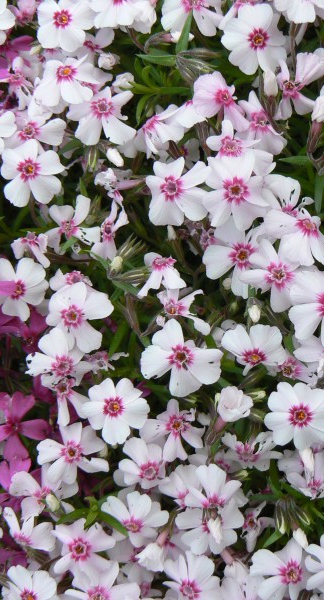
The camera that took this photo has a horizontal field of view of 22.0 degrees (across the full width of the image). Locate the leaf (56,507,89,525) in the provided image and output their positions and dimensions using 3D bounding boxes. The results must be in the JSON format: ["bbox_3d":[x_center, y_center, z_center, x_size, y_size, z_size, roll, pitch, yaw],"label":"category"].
[{"bbox_3d":[-0.029,0.069,0.266,0.011,0.002,0.004,-24,57,-11],"label":"leaf"}]

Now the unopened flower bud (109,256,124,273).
[{"bbox_3d":[-0.015,-0.012,0.270,0.004,0.006,0.004,18,34,-10],"label":"unopened flower bud"}]

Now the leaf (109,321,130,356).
[{"bbox_3d":[-0.015,0.013,0.290,0.003,0.013,0.002,24,11,-2],"label":"leaf"}]

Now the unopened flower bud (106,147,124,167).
[{"bbox_3d":[-0.016,-0.049,0.283,0.004,0.004,0.007,-36,80,3],"label":"unopened flower bud"}]

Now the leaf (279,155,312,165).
[{"bbox_3d":[0.046,-0.049,0.288,0.012,0.003,0.002,-3,9,-6],"label":"leaf"}]

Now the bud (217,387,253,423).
[{"bbox_3d":[0.023,0.033,0.260,0.011,0.011,0.011,15,54,-19],"label":"bud"}]

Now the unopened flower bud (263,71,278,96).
[{"bbox_3d":[0.036,-0.072,0.278,0.005,0.009,0.005,2,28,-1],"label":"unopened flower bud"}]

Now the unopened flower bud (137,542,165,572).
[{"bbox_3d":[-0.004,0.077,0.250,0.007,0.007,0.009,24,62,13],"label":"unopened flower bud"}]

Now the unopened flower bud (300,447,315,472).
[{"bbox_3d":[0.048,0.053,0.275,0.003,0.003,0.008,-14,52,7],"label":"unopened flower bud"}]

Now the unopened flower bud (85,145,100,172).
[{"bbox_3d":[-0.023,-0.047,0.275,0.004,0.004,0.009,-3,72,-1],"label":"unopened flower bud"}]

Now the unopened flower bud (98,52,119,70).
[{"bbox_3d":[-0.017,-0.077,0.270,0.006,0.006,0.007,0,18,32],"label":"unopened flower bud"}]

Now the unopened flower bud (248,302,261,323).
[{"bbox_3d":[0.029,0.004,0.264,0.004,0.004,0.007,-6,66,0],"label":"unopened flower bud"}]

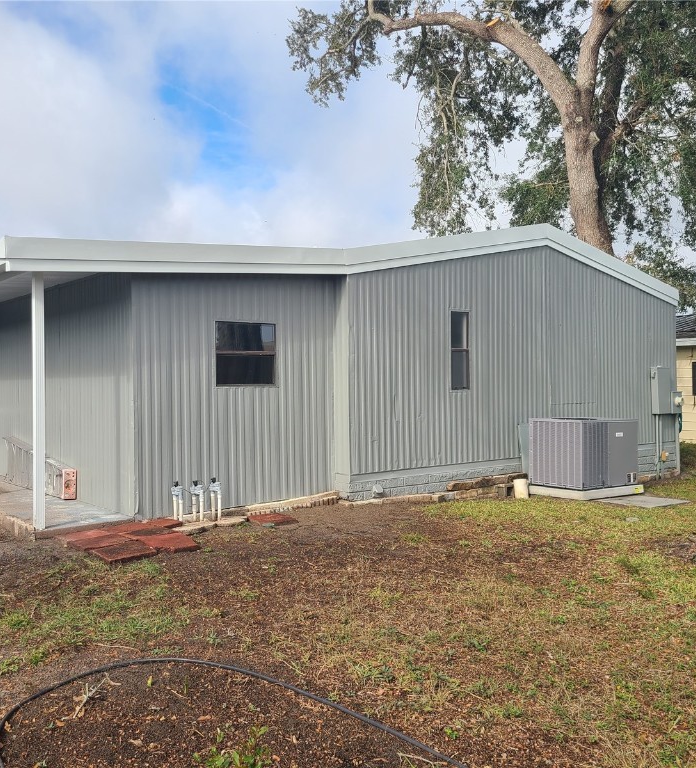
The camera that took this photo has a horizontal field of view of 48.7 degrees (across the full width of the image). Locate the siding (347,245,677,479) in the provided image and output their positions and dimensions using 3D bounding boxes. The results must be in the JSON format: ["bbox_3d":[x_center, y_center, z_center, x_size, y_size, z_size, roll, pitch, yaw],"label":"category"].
[{"bbox_3d":[2.749,-0.462,10.764,7.115,2.907,0.140,0,0,-39],"label":"siding"}]

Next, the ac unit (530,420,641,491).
[{"bbox_3d":[3.124,0.884,10.174,1.273,0.859,0.792,0,0,-39],"label":"ac unit"}]

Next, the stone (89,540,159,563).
[{"bbox_3d":[-1.707,1.297,5.874,0.390,0.050,0.400,-1,0,43],"label":"stone"}]

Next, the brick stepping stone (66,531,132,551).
[{"bbox_3d":[-2.010,1.295,6.223,0.370,0.050,0.400,-1,0,43],"label":"brick stepping stone"}]

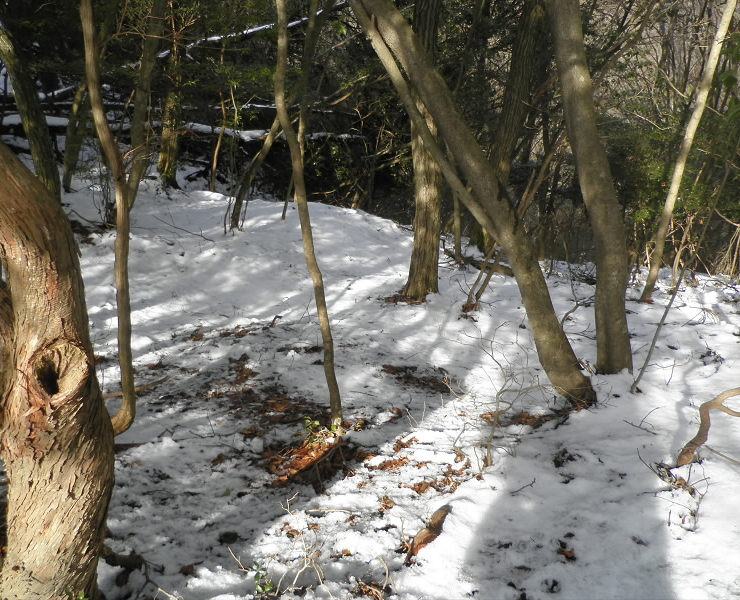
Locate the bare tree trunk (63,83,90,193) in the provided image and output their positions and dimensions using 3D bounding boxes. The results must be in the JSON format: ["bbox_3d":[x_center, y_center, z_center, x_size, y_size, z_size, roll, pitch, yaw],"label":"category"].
[{"bbox_3d":[-4.060,-2.232,8.628,0.200,1.466,0.200,8,15,-27],"label":"bare tree trunk"}]

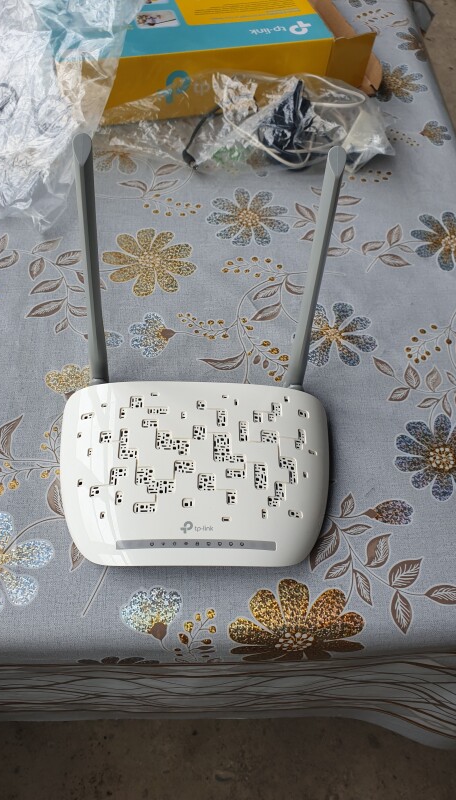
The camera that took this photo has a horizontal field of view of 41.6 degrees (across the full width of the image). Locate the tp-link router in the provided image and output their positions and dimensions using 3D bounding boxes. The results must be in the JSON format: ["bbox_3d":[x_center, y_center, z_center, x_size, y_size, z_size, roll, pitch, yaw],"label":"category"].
[{"bbox_3d":[-0.020,-0.018,0.393,0.197,0.188,0.205,1,58,-2],"label":"tp-link router"}]

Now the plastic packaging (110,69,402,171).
[{"bbox_3d":[0.018,-0.305,0.652,0.305,0.053,0.108,-2,58,-3],"label":"plastic packaging"}]

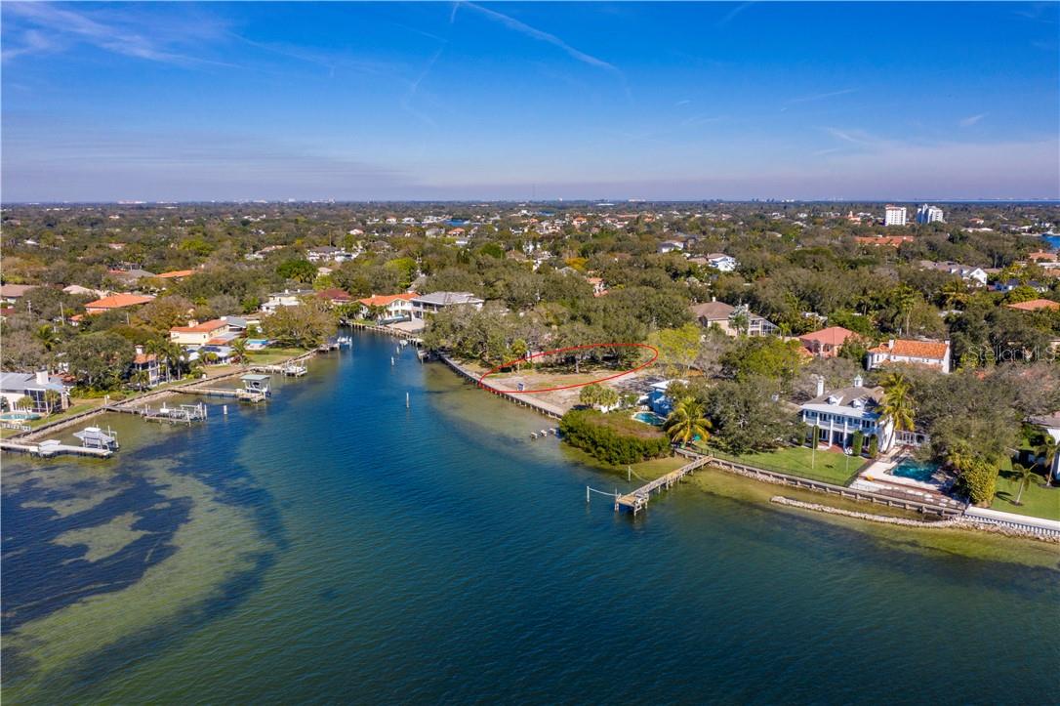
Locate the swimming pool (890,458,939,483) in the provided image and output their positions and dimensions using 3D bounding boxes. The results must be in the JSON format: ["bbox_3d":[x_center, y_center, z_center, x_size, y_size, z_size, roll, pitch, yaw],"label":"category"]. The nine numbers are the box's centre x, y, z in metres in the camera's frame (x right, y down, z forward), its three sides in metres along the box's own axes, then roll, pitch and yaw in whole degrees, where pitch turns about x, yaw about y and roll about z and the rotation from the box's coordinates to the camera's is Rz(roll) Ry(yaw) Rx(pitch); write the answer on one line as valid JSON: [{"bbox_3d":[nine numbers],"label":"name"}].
[{"bbox_3d":[63.758,19.520,134.339,6.300,1.500,10.300,9,14,39],"label":"swimming pool"}]

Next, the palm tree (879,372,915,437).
[{"bbox_3d":[63.409,10.424,143.528,6.800,13.500,6.800,4,11,20],"label":"palm tree"}]

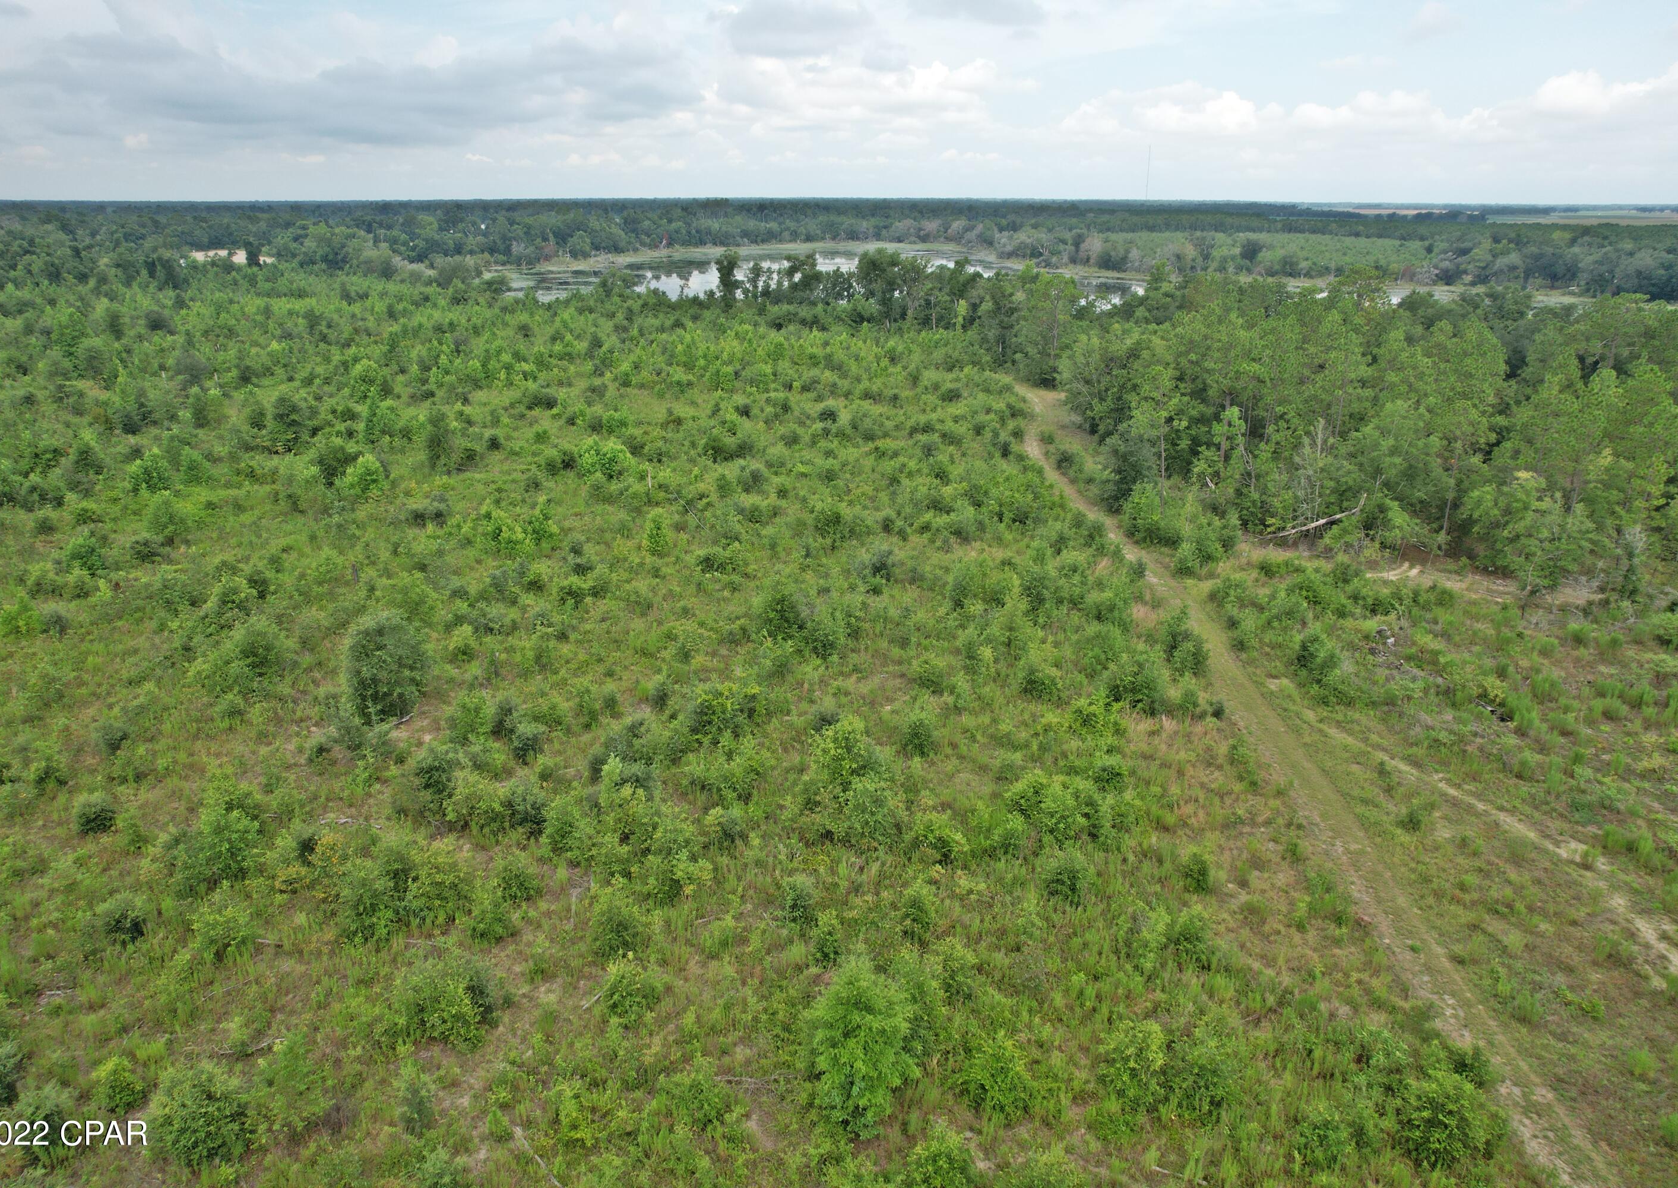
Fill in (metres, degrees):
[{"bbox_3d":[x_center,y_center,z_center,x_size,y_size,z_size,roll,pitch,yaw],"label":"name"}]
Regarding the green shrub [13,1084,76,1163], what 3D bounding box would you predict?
[{"bbox_3d":[-22.679,15.115,31.111,1.284,2.336,1.600,-18,26,-40],"label":"green shrub"}]

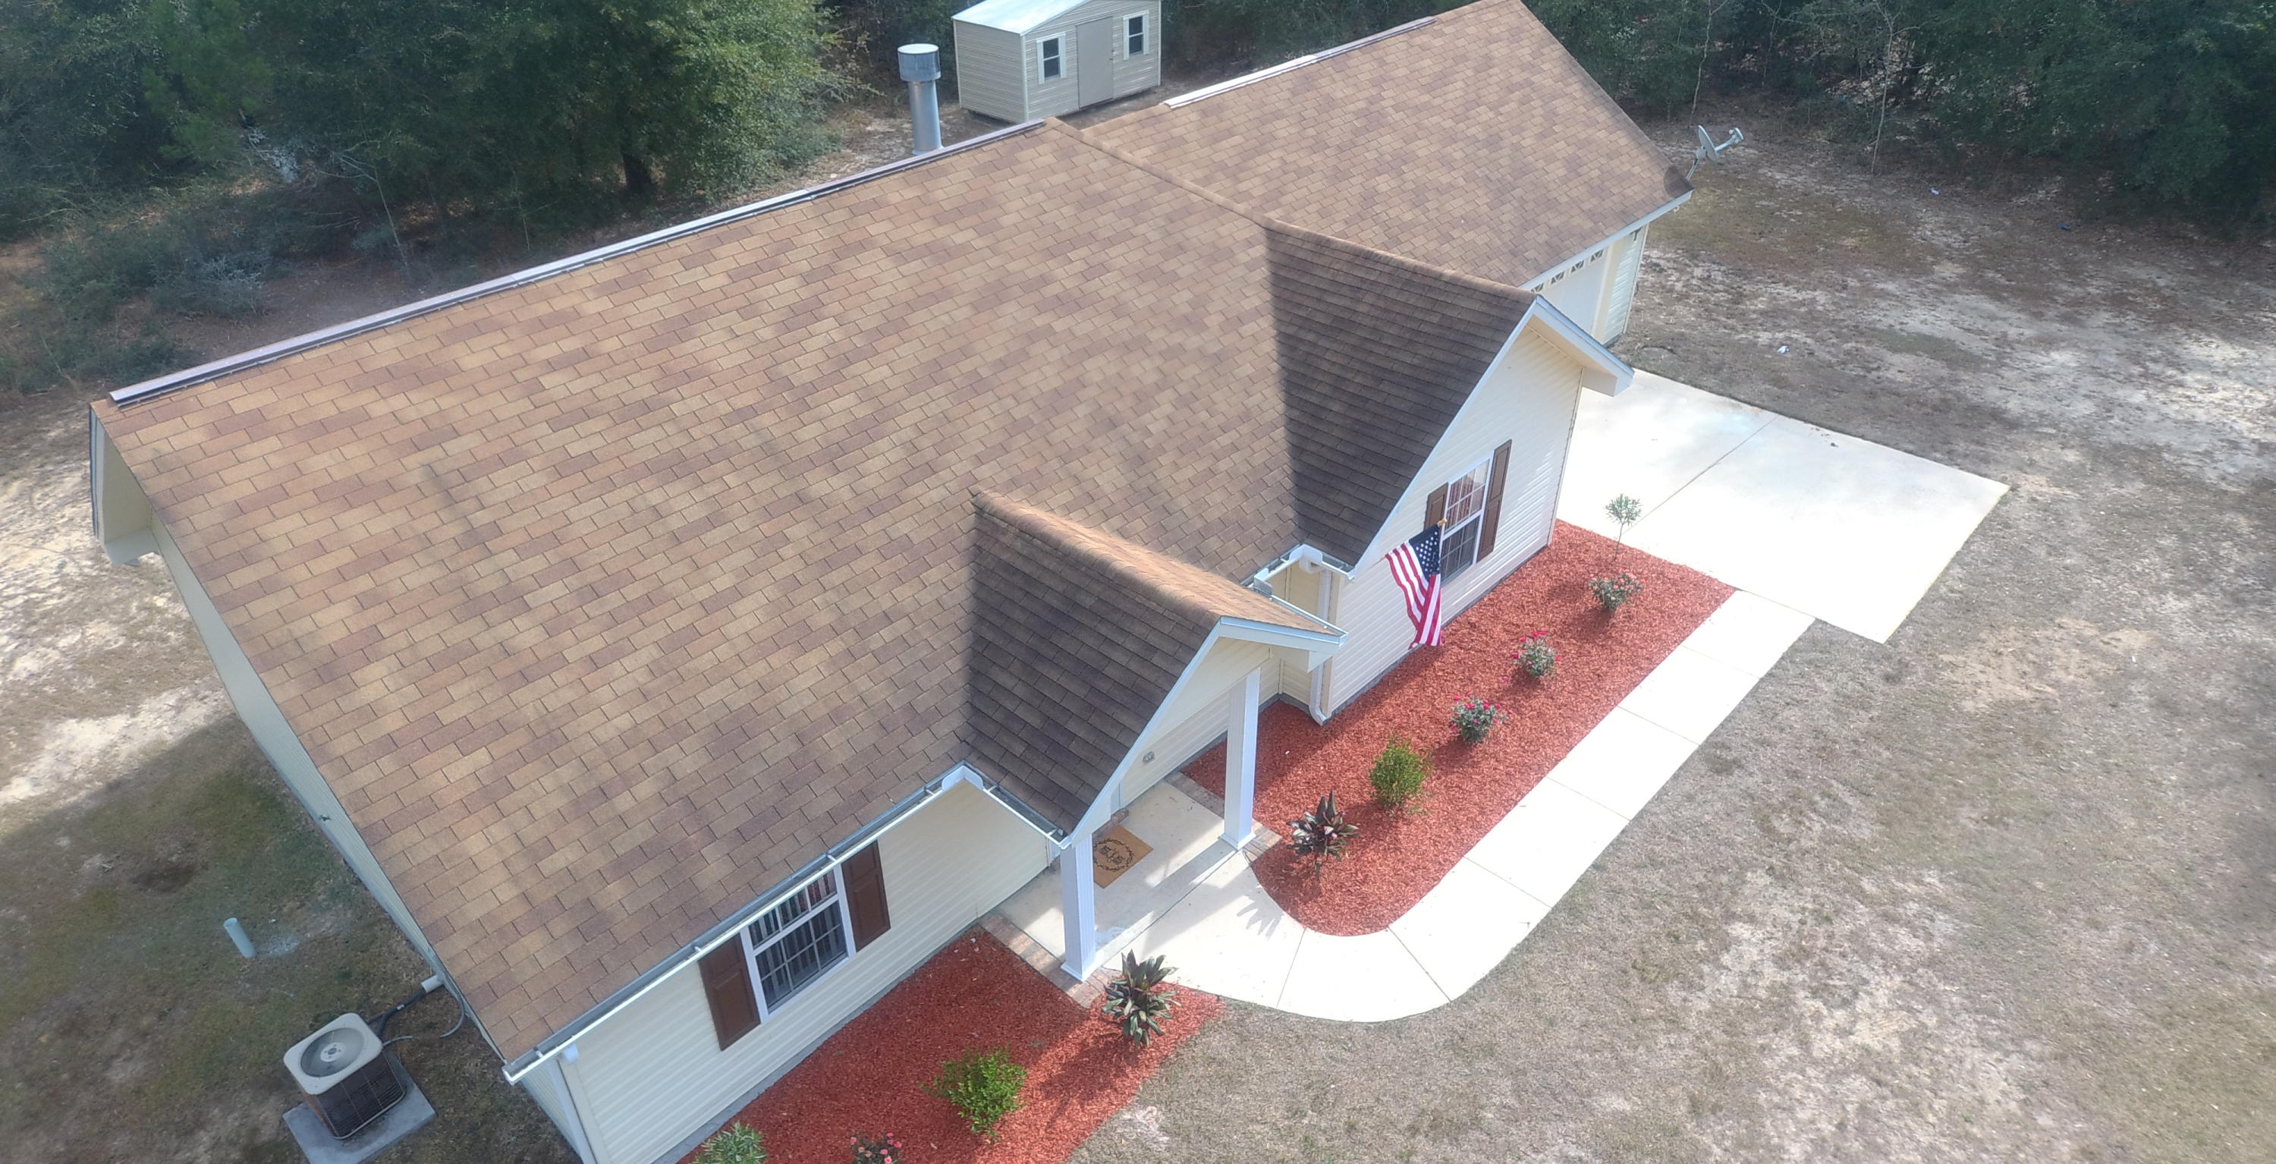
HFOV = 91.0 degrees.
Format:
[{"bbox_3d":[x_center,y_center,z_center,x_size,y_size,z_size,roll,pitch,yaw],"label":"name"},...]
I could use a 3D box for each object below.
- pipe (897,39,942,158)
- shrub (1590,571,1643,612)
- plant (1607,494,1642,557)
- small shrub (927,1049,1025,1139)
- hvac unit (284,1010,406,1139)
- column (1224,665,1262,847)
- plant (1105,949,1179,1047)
[{"bbox_3d":[-2.240,-4.990,11.650,0.410,1.150,0.410,-31,44,-33],"label":"pipe"},{"bbox_3d":[6.133,0.134,14.343,0.597,0.536,0.597,-31,44,-33],"label":"shrub"},{"bbox_3d":[6.481,-0.721,15.055,0.433,1.030,0.433,-31,44,-33],"label":"plant"},{"bbox_3d":[-1.311,4.202,9.219,0.762,0.577,0.762,-2,36,1],"label":"small shrub"},{"bbox_3d":[-6.703,4.176,9.488,0.592,0.592,0.592,-31,44,-33],"label":"hvac unit"},{"bbox_3d":[0.990,1.719,10.934,0.258,2.215,0.258,-31,44,-33],"label":"column"},{"bbox_3d":[0.009,3.582,9.568,0.659,0.927,0.659,-2,36,1],"label":"plant"}]

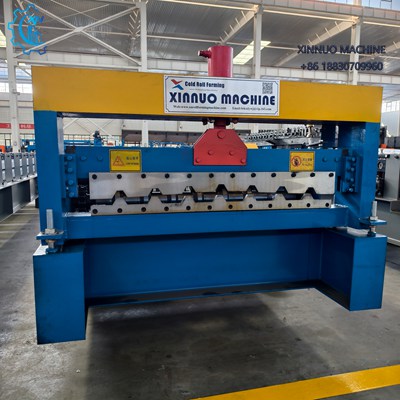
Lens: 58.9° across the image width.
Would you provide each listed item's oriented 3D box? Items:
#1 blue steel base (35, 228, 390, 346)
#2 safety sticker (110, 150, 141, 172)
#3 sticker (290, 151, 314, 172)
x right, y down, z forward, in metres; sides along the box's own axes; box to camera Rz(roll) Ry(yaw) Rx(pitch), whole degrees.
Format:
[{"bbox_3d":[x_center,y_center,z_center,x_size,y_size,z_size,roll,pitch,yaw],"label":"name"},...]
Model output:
[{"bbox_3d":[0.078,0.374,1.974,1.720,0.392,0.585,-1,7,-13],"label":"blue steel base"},{"bbox_3d":[-0.355,-0.187,1.698,0.144,0.103,0.005,-1,7,-13],"label":"safety sticker"},{"bbox_3d":[0.551,-0.207,1.910,0.144,0.103,0.005,-1,7,-13],"label":"sticker"}]

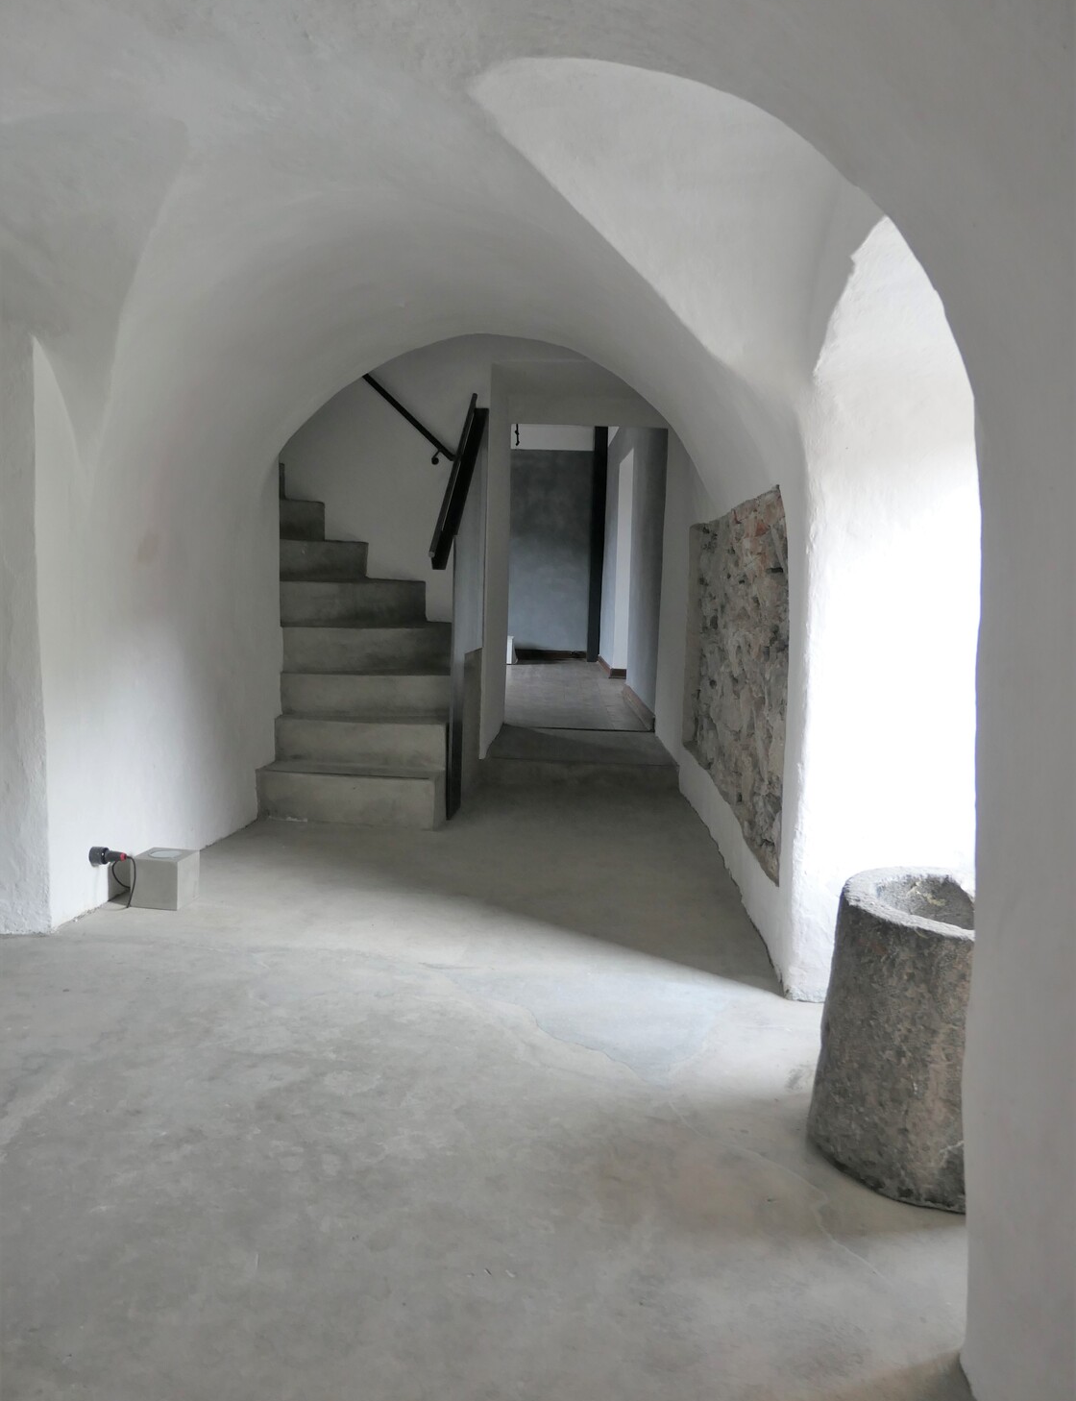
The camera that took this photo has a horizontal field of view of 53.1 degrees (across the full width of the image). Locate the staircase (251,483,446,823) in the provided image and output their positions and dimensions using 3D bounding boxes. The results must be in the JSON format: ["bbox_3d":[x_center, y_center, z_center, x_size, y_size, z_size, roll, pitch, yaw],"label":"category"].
[{"bbox_3d":[-0.753,-0.244,4.803,0.850,1.380,1.180,2,5,3],"label":"staircase"}]

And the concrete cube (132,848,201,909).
[{"bbox_3d":[-1.068,0.514,3.087,0.137,0.137,0.137,2,5,7],"label":"concrete cube"}]

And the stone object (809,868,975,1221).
[{"bbox_3d":[0.685,0.533,1.771,0.440,0.425,0.440,2,5,0],"label":"stone object"}]

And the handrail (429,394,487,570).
[{"bbox_3d":[-0.339,-1.021,4.824,0.110,0.924,1.256,2,5,3],"label":"handrail"}]

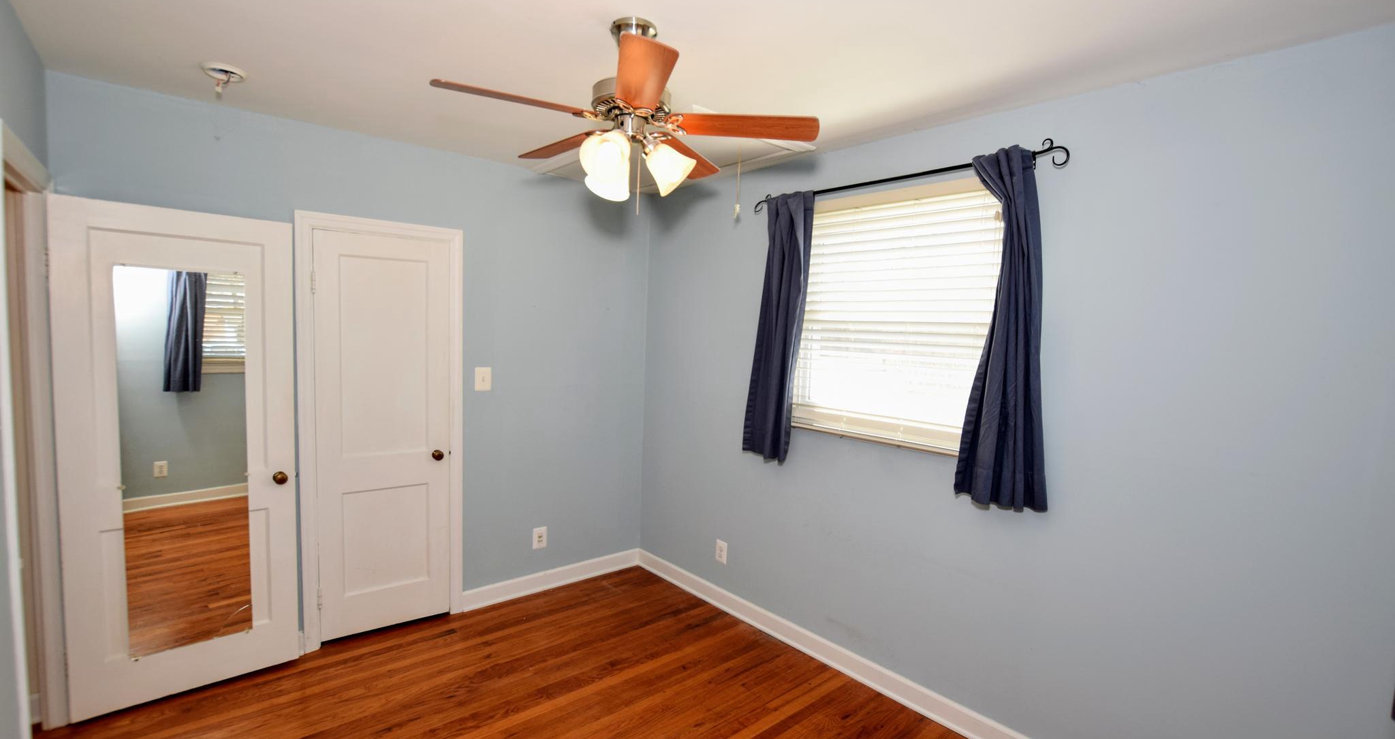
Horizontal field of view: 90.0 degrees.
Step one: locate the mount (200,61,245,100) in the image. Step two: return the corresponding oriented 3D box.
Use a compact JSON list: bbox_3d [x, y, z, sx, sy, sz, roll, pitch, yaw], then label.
[{"bbox_3d":[-1.686,-1.019,2.484,0.140,0.095,0.140,-2,5,-43],"label":"mount"}]

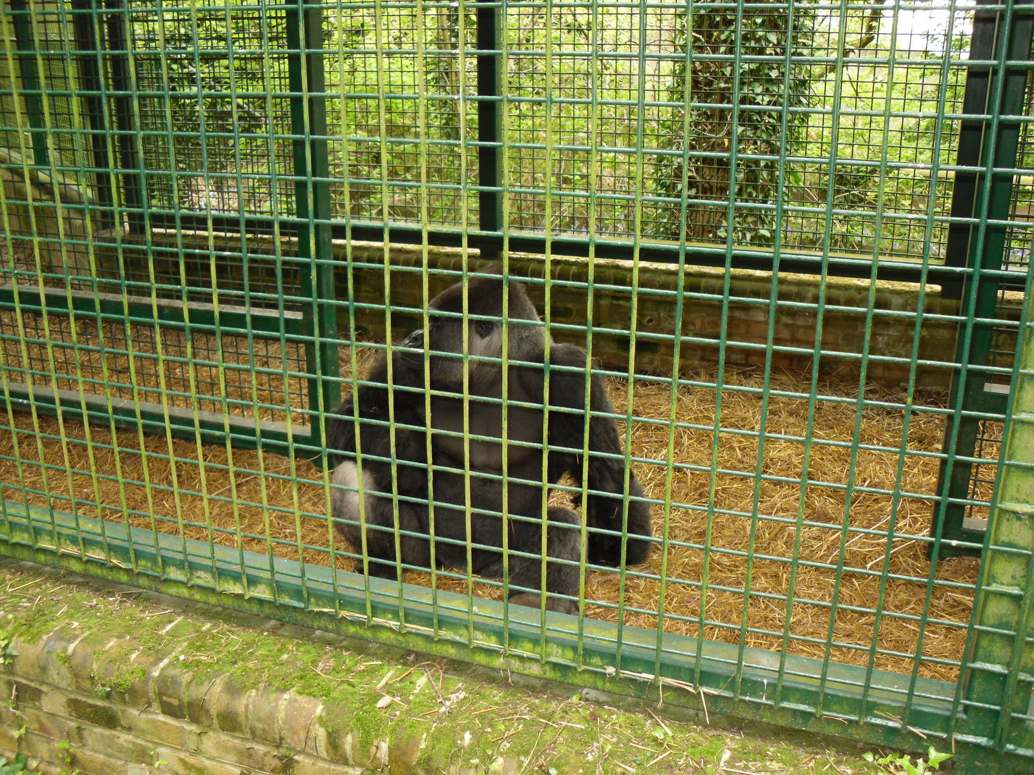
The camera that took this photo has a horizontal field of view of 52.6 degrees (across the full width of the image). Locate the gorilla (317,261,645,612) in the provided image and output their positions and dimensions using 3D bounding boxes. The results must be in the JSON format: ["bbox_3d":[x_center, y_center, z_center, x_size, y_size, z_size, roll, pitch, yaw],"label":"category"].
[{"bbox_3d":[-0.094,0.130,3.522,1.100,1.030,0.850,3,20,9],"label":"gorilla"}]

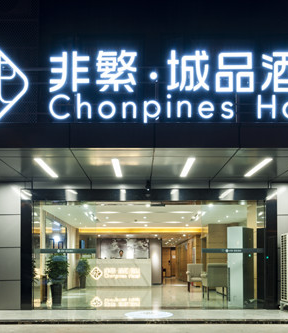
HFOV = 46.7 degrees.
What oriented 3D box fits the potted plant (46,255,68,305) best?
[{"bbox_3d":[-1.970,2.570,7.550,0.540,1.150,0.520,0,-3,0],"label":"potted plant"}]

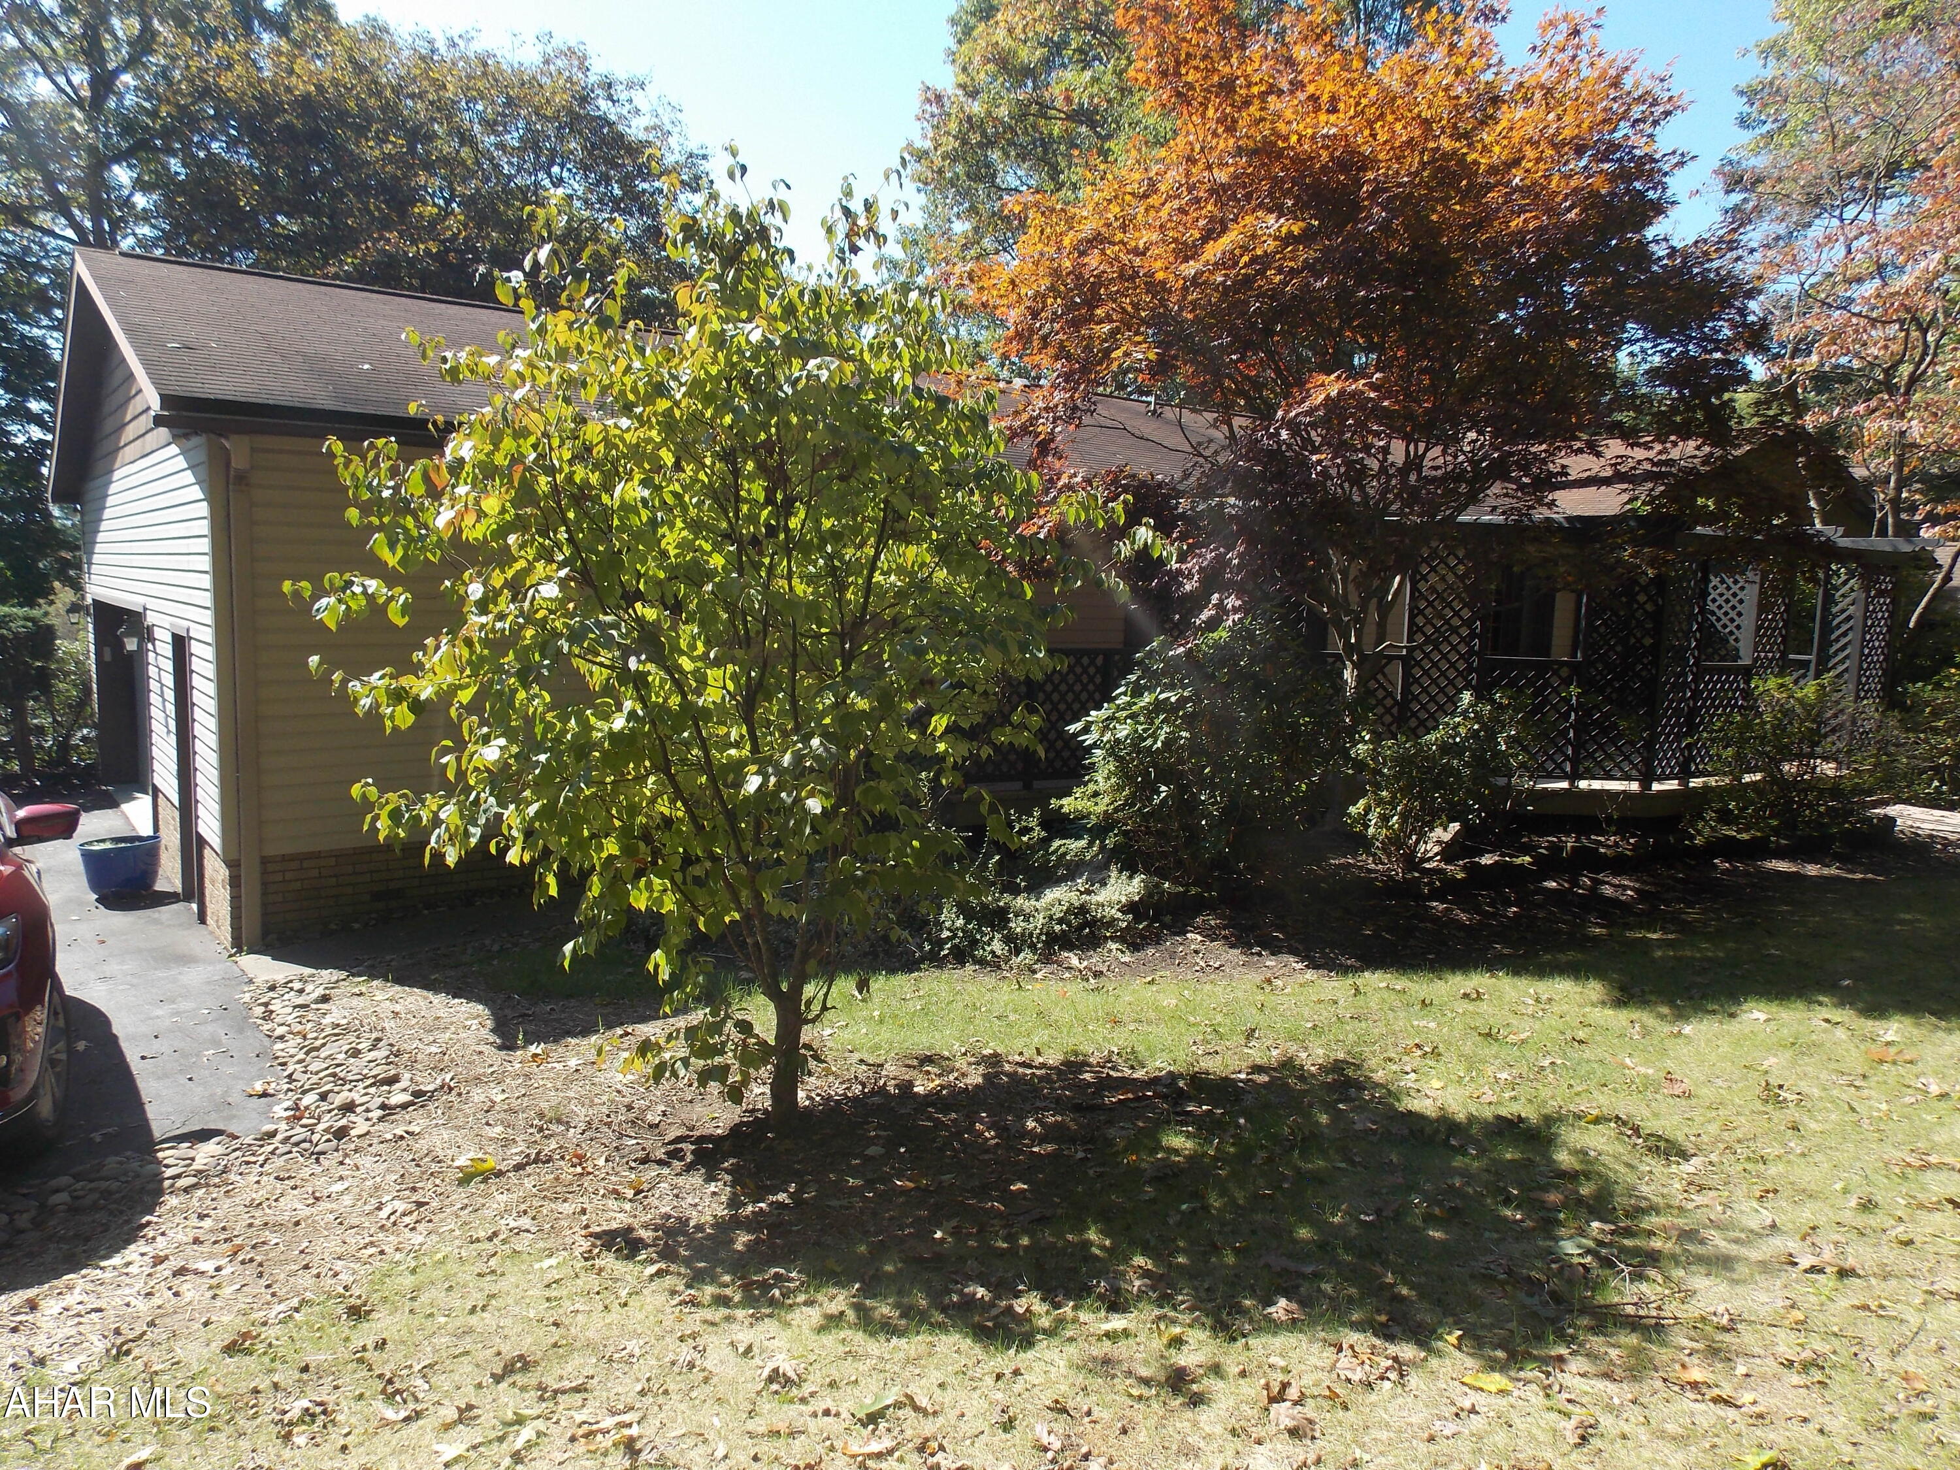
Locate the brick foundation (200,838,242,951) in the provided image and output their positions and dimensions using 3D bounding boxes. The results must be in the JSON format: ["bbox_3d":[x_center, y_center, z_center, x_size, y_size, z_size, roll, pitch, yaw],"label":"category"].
[{"bbox_3d":[-5.088,1.049,9.130,0.130,0.580,1.100,-3,8,-37],"label":"brick foundation"}]

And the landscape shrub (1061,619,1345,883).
[{"bbox_3d":[1.599,0.115,9.750,2.000,1.870,1.750,3,7,9],"label":"landscape shrub"}]

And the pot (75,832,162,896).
[{"bbox_3d":[-6.594,1.012,10.429,0.560,0.390,0.560,-3,8,-32],"label":"pot"}]

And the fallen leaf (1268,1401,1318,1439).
[{"bbox_3d":[0.640,1.395,2.766,0.100,0.040,0.085,-2,3,12],"label":"fallen leaf"}]

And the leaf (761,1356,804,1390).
[{"bbox_3d":[-0.439,1.425,3.029,0.095,0.040,0.085,-3,3,-10],"label":"leaf"}]

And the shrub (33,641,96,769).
[{"bbox_3d":[-11.426,-0.354,17.000,1.000,1.650,1.000,-3,8,-34],"label":"shrub"}]

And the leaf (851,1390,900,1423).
[{"bbox_3d":[-0.223,1.428,2.891,0.105,0.030,0.080,-3,3,-6],"label":"leaf"}]

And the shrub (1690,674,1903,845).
[{"bbox_3d":[6.420,0.187,10.700,1.450,1.350,1.300,5,8,31],"label":"shrub"}]

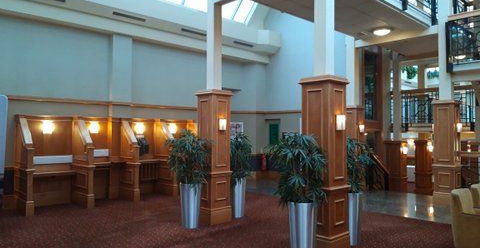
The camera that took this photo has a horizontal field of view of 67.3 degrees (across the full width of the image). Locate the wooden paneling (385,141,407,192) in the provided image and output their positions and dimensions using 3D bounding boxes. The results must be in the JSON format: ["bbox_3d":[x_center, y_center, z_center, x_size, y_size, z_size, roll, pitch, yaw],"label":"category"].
[{"bbox_3d":[4.938,1.448,11.360,0.432,1.808,0.432,1,-2,-43],"label":"wooden paneling"}]

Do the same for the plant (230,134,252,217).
[{"bbox_3d":[-0.013,0.935,6.617,0.600,1.566,0.600,0,-1,0],"label":"plant"}]

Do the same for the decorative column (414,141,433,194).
[{"bbox_3d":[6.745,1.608,13.200,0.440,2.016,0.440,1,-2,-43],"label":"decorative column"}]

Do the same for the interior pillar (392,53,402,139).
[{"bbox_3d":[5.027,-0.853,11.520,0.192,2.784,0.192,1,-2,-43],"label":"interior pillar"}]

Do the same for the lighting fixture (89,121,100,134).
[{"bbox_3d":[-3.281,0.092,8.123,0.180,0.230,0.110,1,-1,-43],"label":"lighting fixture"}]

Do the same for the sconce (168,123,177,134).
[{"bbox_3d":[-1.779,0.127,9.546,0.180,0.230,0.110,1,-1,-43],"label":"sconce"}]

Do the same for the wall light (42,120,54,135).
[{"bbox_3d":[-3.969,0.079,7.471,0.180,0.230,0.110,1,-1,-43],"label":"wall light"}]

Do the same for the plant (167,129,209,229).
[{"bbox_3d":[-0.860,0.906,6.080,0.720,1.648,0.720,0,-1,0],"label":"plant"}]

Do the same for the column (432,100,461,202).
[{"bbox_3d":[4.632,0.636,8.048,0.448,2.315,0.448,1,-2,-43],"label":"column"}]

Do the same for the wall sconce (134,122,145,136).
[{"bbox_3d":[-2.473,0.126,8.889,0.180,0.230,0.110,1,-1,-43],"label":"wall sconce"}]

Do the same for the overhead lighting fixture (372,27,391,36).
[{"bbox_3d":[3.378,-2.172,8.576,0.408,0.100,0.408,1,-2,-43],"label":"overhead lighting fixture"}]

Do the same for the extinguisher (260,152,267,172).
[{"bbox_3d":[0.746,1.182,11.298,0.180,0.570,0.170,1,-1,-43],"label":"extinguisher"}]

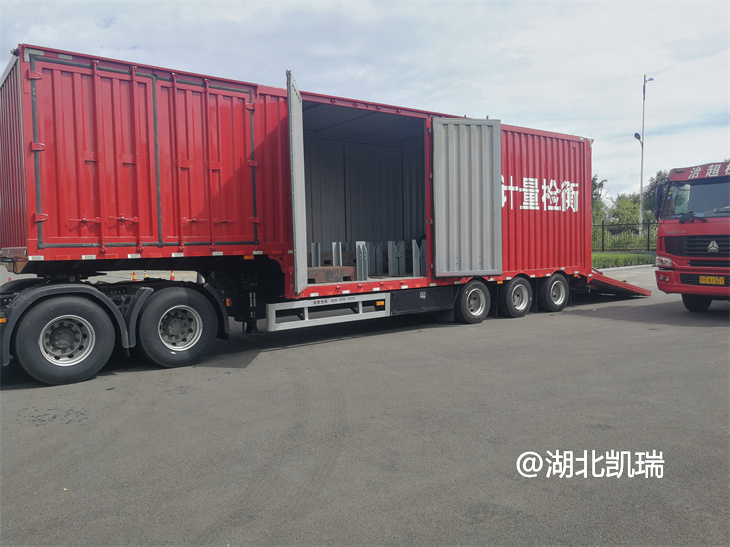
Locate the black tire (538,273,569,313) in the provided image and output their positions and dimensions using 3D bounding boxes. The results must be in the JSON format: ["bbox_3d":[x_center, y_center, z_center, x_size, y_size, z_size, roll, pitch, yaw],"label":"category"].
[{"bbox_3d":[4.283,0.442,12.843,0.852,0.852,0.250,-3,4,-37],"label":"black tire"}]

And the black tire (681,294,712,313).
[{"bbox_3d":[7.207,0.302,12.267,1.080,1.080,0.300,-3,4,-39],"label":"black tire"}]

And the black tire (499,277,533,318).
[{"bbox_3d":[3.212,0.504,12.031,0.852,0.852,0.250,-3,4,-37],"label":"black tire"}]

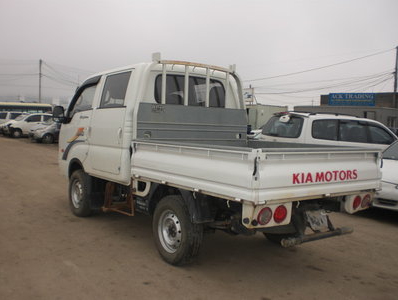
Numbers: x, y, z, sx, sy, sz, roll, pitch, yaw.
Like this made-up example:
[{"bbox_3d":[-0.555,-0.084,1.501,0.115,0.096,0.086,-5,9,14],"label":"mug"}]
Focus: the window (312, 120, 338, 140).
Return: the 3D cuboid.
[{"bbox_3d":[2.721,-0.435,8.949,0.760,0.430,0.070,-1,-5,-29],"label":"window"}]

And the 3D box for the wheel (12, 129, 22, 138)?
[{"bbox_3d":[-10.967,-0.974,25.000,0.620,0.620,0.200,0,3,-36],"label":"wheel"}]

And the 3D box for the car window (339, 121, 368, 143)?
[{"bbox_3d":[3.450,-0.411,9.349,0.860,0.460,0.070,-1,-5,-29],"label":"car window"}]

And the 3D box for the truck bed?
[{"bbox_3d":[0.536,0.143,4.338,1.730,0.400,1.930,0,3,-37],"label":"truck bed"}]

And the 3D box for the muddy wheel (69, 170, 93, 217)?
[{"bbox_3d":[-1.674,0.615,6.047,0.210,0.660,0.660,0,3,-37],"label":"muddy wheel"}]

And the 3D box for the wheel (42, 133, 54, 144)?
[{"bbox_3d":[-8.589,-0.632,23.564,0.610,0.610,0.200,0,4,-37],"label":"wheel"}]

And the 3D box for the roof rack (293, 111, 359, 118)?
[{"bbox_3d":[2.706,-0.786,9.565,1.650,0.110,1.000,0,3,-33],"label":"roof rack"}]

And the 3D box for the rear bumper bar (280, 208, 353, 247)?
[{"bbox_3d":[1.058,0.656,3.700,1.000,0.290,0.180,0,3,-36],"label":"rear bumper bar"}]

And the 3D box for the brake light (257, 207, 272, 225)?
[{"bbox_3d":[0.503,0.511,3.222,0.145,0.145,0.050,0,3,-37],"label":"brake light"}]

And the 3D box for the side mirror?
[{"bbox_3d":[-2.205,-0.556,6.533,0.180,0.240,0.110,0,3,-36],"label":"side mirror"}]

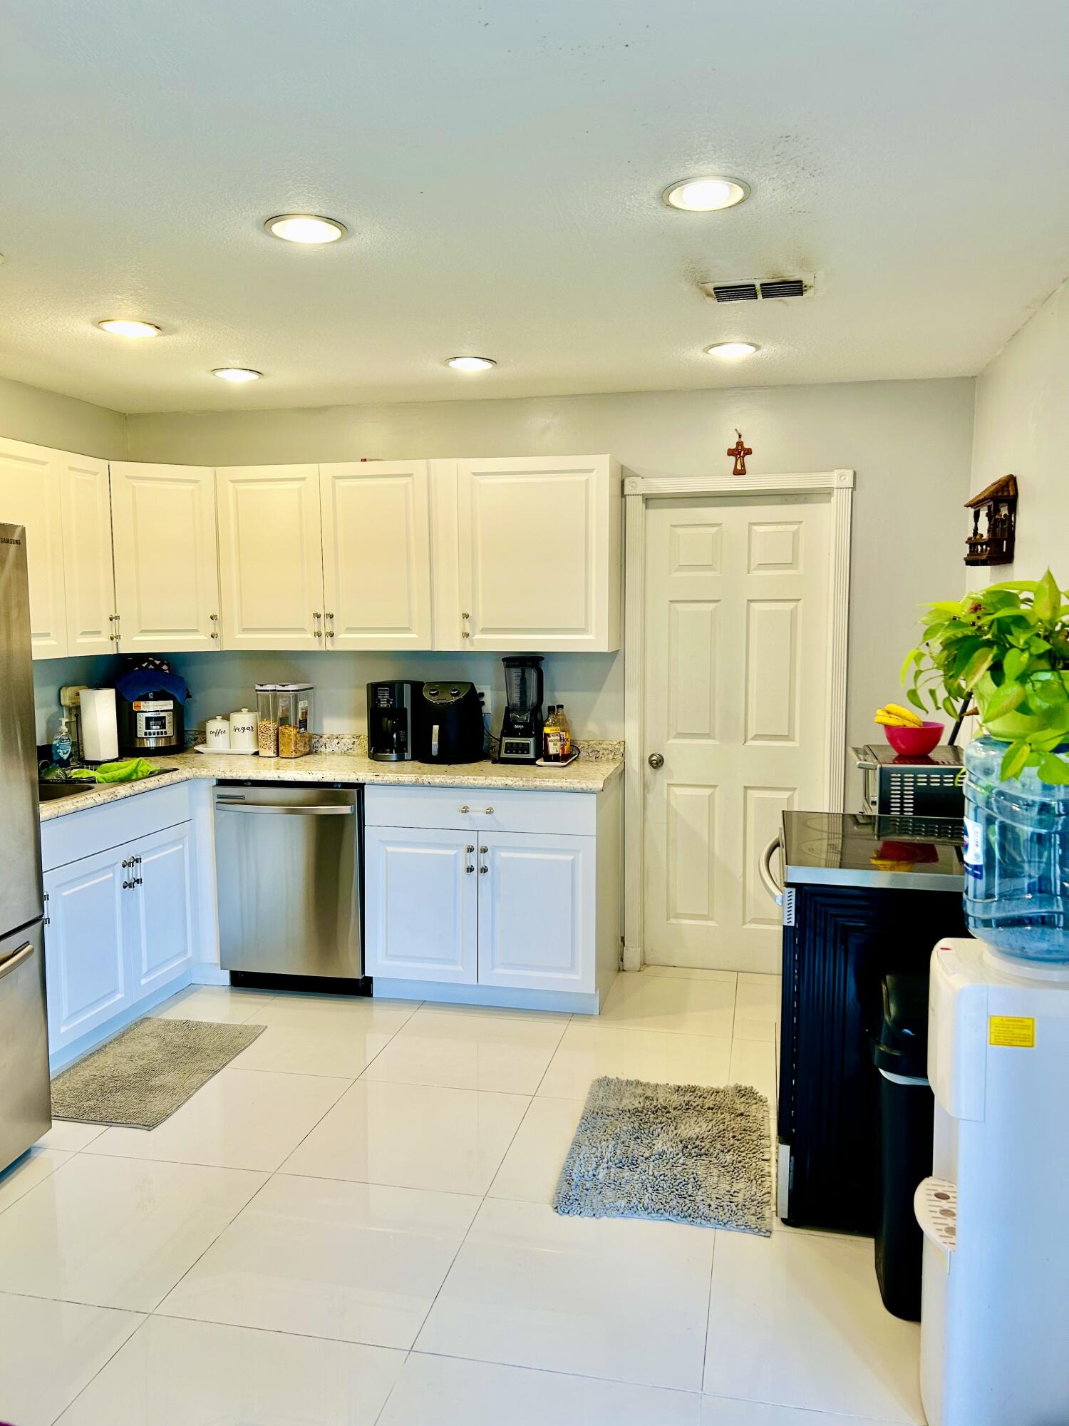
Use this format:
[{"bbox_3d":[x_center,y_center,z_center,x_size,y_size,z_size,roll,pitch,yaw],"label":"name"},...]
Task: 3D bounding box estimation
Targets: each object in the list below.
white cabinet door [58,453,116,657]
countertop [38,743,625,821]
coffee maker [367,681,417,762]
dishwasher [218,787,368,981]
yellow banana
[{"bbox_3d":[-1.730,-0.606,4.162,0.030,0.760,0.312,1,5,12],"label":"white cabinet door"},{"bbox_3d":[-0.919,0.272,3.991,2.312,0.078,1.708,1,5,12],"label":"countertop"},{"bbox_3d":[-0.596,0.029,4.653,0.201,0.337,0.216,1,5,12],"label":"coffee maker"},{"bbox_3d":[-0.934,0.661,4.568,0.615,0.800,0.590,1,6,12],"label":"dishwasher"},{"bbox_3d":[1.261,0.019,3.695,0.165,0.097,0.100,1,6,12],"label":"yellow banana"}]

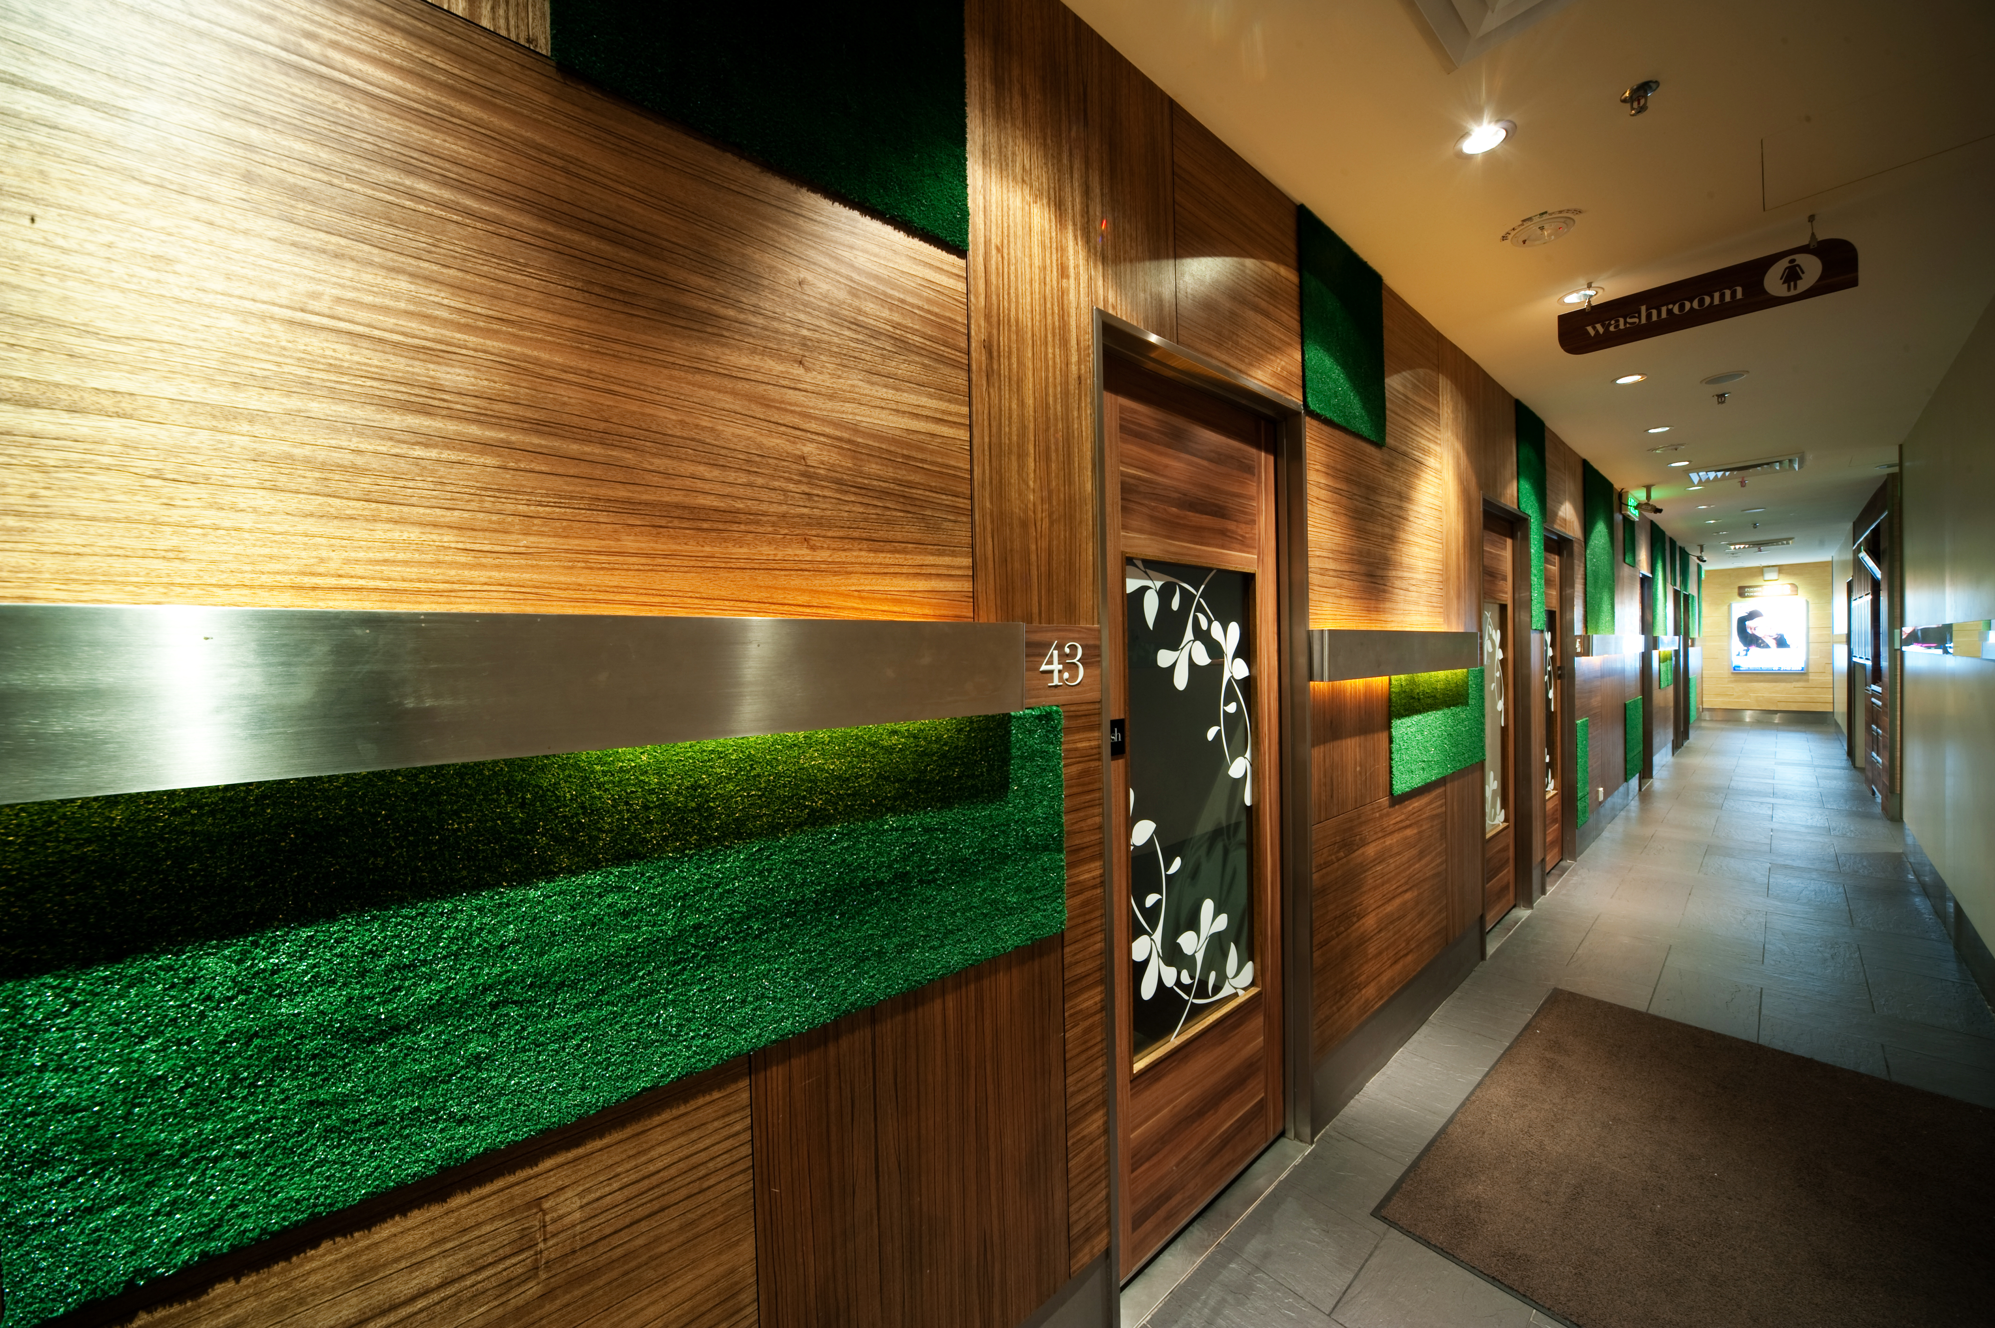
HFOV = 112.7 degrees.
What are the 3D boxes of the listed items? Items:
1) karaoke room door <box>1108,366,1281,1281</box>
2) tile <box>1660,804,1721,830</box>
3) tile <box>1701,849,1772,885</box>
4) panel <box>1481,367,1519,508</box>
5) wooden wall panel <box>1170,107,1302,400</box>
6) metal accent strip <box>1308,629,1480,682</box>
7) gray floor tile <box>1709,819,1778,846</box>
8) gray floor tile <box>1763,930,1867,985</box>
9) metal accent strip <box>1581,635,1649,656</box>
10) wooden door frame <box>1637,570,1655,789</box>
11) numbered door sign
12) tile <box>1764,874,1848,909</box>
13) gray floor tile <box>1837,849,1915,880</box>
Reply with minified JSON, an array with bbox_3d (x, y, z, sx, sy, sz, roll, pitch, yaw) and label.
[{"bbox_3d":[0.519,0.359,1.774,0.832,2.161,0.050,-2,1,-40],"label":"karaoke room door"},{"bbox_3d":[5.774,1.302,5.540,0.617,0.015,0.294,-2,1,-40],"label":"tile"},{"bbox_3d":[4.788,1.335,4.325,0.603,0.015,0.292,-2,1,-40],"label":"tile"},{"bbox_3d":[2.520,-1.101,3.346,0.648,0.588,0.020,-2,1,-40],"label":"panel"},{"bbox_3d":[0.666,-1.058,1.794,0.632,0.590,0.022,-2,1,-40],"label":"wooden wall panel"},{"bbox_3d":[1.526,-0.042,2.455,1.495,0.151,0.050,-2,1,-40],"label":"metal accent strip"},{"bbox_3d":[5.721,1.301,5.103,0.616,0.010,0.296,-2,1,-40],"label":"gray floor tile"},{"bbox_3d":[3.814,1.367,3.120,0.647,0.015,0.294,-2,1,-40],"label":"gray floor tile"},{"bbox_3d":[5.242,-0.162,5.599,2.741,0.151,0.050,-2,1,-40],"label":"metal accent strip"},{"bbox_3d":[6.637,0.175,6.886,0.956,2.176,0.147,-2,1,-40],"label":"wooden door frame"},{"bbox_3d":[0.131,0.003,1.303,0.120,0.092,0.012,-2,1,-40],"label":"numbered door sign"},{"bbox_3d":[4.748,1.338,3.898,0.616,0.010,0.293,-2,1,-40],"label":"tile"},{"bbox_3d":[5.659,1.313,4.286,0.624,0.010,0.293,-2,1,-40],"label":"gray floor tile"}]

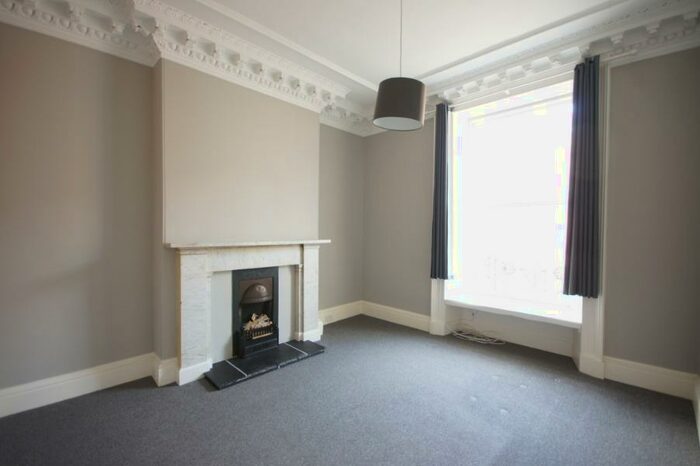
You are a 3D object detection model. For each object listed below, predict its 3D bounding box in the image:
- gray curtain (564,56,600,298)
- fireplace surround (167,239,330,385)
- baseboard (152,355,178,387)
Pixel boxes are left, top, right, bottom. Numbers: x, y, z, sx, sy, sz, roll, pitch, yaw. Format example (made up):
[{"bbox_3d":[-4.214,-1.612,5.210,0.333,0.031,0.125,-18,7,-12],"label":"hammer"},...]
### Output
[{"bbox_3d":[1.998,-0.454,2.499,0.236,2.004,0.121,1,1,43],"label":"gray curtain"},{"bbox_3d":[-0.862,0.655,2.859,1.596,1.143,0.184,0,1,-45],"label":"fireplace surround"},{"bbox_3d":[-1.561,1.126,2.450,0.121,0.199,0.254,0,1,-45],"label":"baseboard"}]

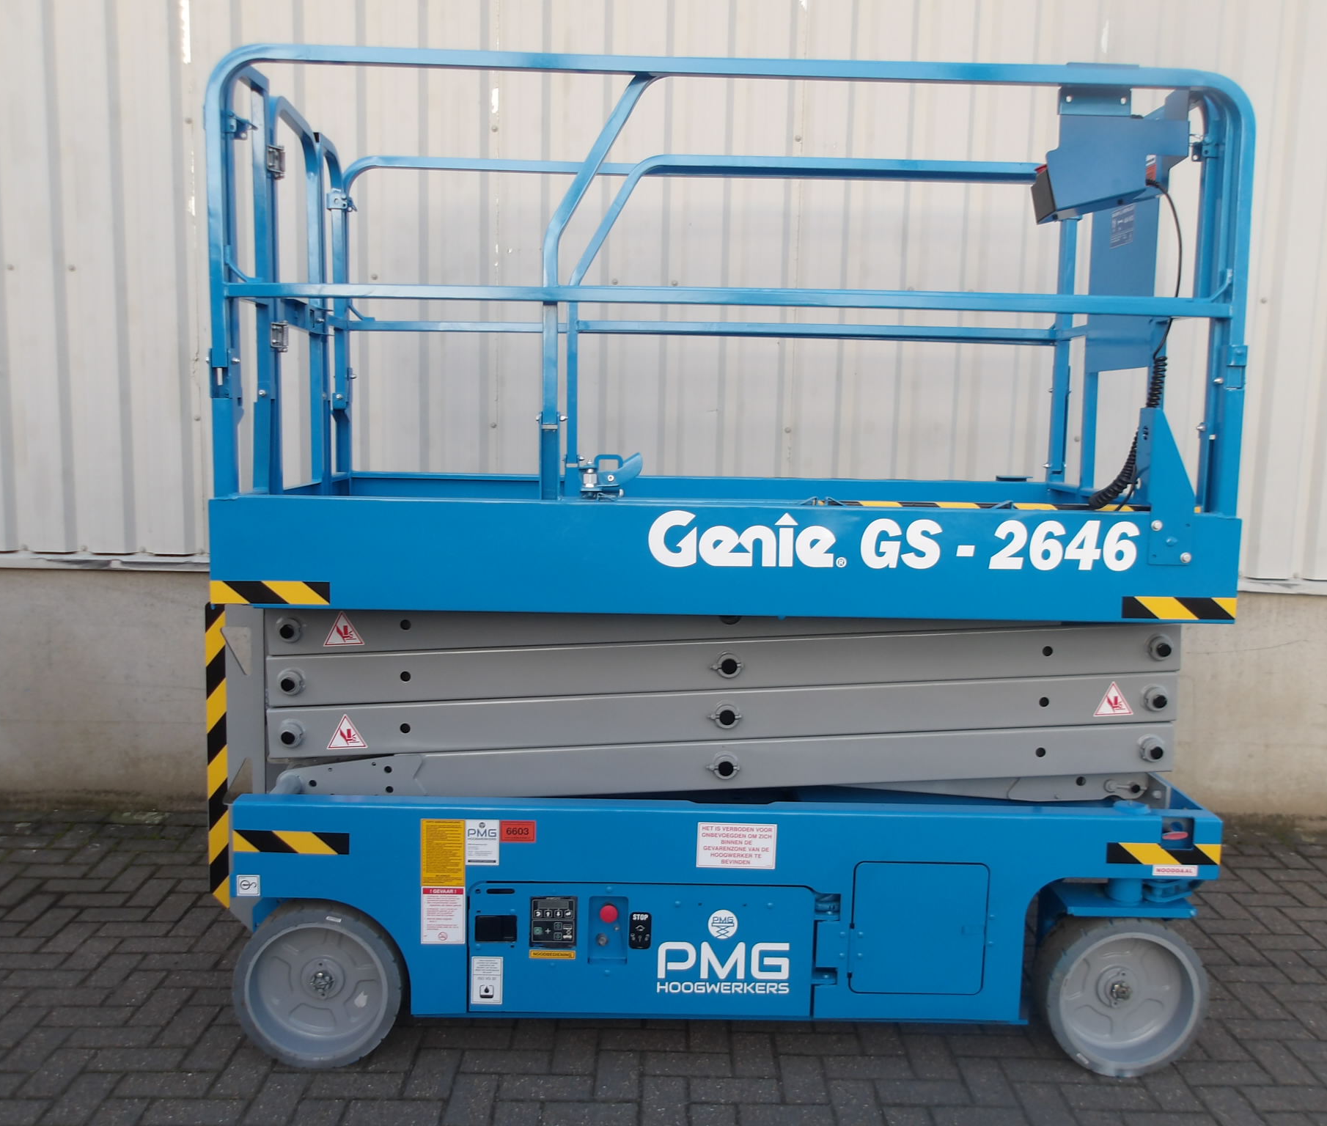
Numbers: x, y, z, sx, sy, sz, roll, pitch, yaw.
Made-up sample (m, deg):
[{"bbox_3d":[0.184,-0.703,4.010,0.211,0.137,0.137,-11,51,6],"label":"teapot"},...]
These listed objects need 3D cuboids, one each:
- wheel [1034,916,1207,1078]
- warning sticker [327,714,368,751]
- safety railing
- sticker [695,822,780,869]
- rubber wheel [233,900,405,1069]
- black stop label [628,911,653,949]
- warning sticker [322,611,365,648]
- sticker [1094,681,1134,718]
[{"bbox_3d":[1.070,1.002,2.759,0.376,0.376,0.123,1,8,-1],"label":"wheel"},{"bbox_3d":[-0.734,0.394,2.721,0.095,0.086,0.004,1,8,-1],"label":"warning sticker"},{"bbox_3d":[0.143,-0.662,3.057,2.245,0.945,1.131,1,8,-1],"label":"safety railing"},{"bbox_3d":[0.167,0.640,2.639,0.183,0.109,0.004,1,8,-1],"label":"sticker"},{"bbox_3d":[-0.798,0.973,2.739,0.376,0.376,0.123,1,8,-1],"label":"rubber wheel"},{"bbox_3d":[-0.052,0.834,2.659,0.051,0.086,0.005,1,7,-1],"label":"black stop label"},{"bbox_3d":[-0.732,0.152,2.689,0.093,0.081,0.004,1,8,-1],"label":"warning sticker"},{"bbox_3d":[1.050,0.319,2.726,0.095,0.084,0.004,1,8,-1],"label":"sticker"}]

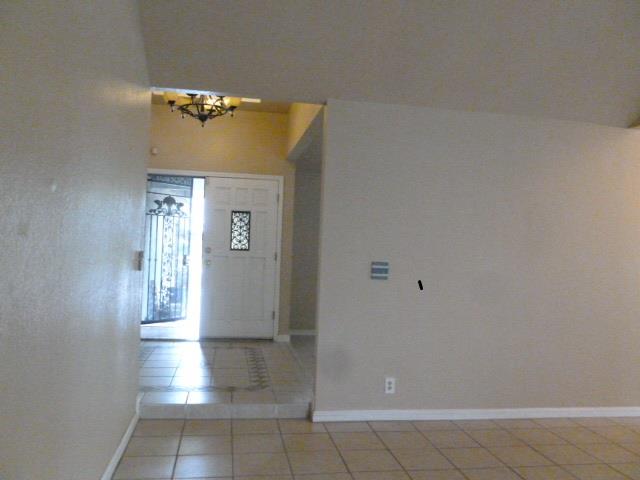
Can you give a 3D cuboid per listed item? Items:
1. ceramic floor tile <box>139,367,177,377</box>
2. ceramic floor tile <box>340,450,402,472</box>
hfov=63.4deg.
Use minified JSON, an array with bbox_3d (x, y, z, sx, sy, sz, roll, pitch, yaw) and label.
[{"bbox_3d":[-1.482,1.205,4.704,0.326,0.010,0.326,2,-1,-10],"label":"ceramic floor tile"},{"bbox_3d":[0.303,1.345,3.147,0.326,0.010,0.326,2,-1,-10],"label":"ceramic floor tile"}]

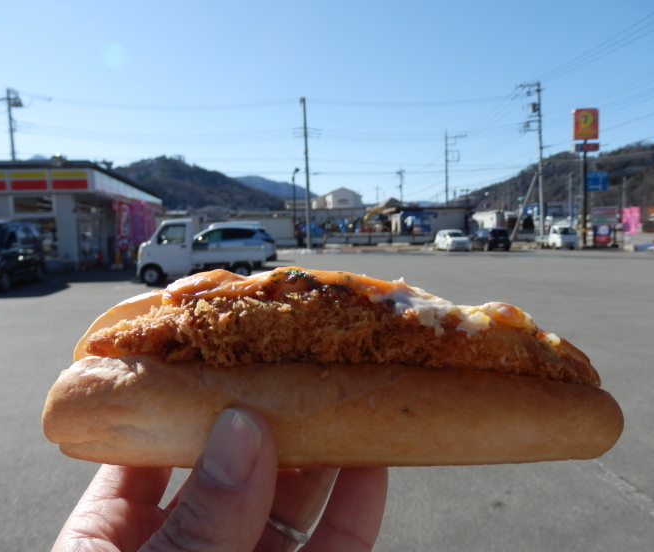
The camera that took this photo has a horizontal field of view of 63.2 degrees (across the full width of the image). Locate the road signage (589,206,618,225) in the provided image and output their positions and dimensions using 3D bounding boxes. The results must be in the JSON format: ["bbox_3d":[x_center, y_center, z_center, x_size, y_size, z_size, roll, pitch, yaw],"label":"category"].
[{"bbox_3d":[21.092,-4.587,40.500,2.000,1.330,0.150,-1,5,8],"label":"road signage"}]

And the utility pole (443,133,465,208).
[{"bbox_3d":[16.154,-11.231,67.322,2.750,13.663,0.900,-1,5,0],"label":"utility pole"}]

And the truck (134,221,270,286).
[{"bbox_3d":[-3.413,-0.719,14.750,3.395,1.780,1.475,-2,5,-2],"label":"truck"}]

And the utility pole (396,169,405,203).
[{"bbox_3d":[13.600,-13.308,98.253,1.850,12.771,1.300,-1,5,0],"label":"utility pole"}]

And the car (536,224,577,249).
[{"bbox_3d":[17.302,-2.897,40.000,1.475,1.800,3.395,-2,5,-7],"label":"car"}]

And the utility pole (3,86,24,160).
[{"bbox_3d":[-24.374,-8.162,41.941,1.600,12.869,1.200,-1,5,0],"label":"utility pole"}]

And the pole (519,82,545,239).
[{"bbox_3d":[18.198,-9.912,47.365,2.300,14.270,1.000,-1,5,0],"label":"pole"}]

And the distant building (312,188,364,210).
[{"bbox_3d":[1.640,-9.604,83.000,7.200,8.200,7.500,-3,5,-20],"label":"distant building"}]

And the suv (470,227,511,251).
[{"bbox_3d":[11.557,-2.631,37.800,1.680,1.620,3.750,-2,5,-5],"label":"suv"}]

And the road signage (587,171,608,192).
[{"bbox_3d":[27.626,-9.635,54.423,2.300,1.980,0.120,-1,5,0],"label":"road signage"}]

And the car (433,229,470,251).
[{"bbox_3d":[8.767,-2.539,37.177,1.475,1.530,3.395,-1,5,-5],"label":"car"}]

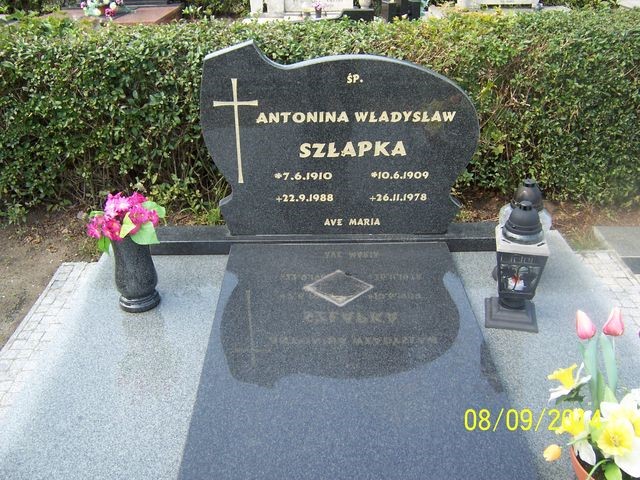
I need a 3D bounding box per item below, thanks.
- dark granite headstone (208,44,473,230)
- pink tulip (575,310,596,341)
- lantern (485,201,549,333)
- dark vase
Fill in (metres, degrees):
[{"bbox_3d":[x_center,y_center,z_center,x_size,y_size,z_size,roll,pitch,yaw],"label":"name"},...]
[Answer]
[{"bbox_3d":[0.071,-0.340,2.131,0.942,0.685,0.075,-1,27,0],"label":"dark granite headstone"},{"bbox_3d":[0.509,0.165,1.170,0.041,0.061,0.041,-13,27,6],"label":"pink tulip"},{"bbox_3d":[0.583,0.067,1.787,0.150,0.382,0.150,5,28,11],"label":"lantern"},{"bbox_3d":[-0.577,0.097,1.901,0.134,0.243,0.134,-1,27,0],"label":"dark vase"}]

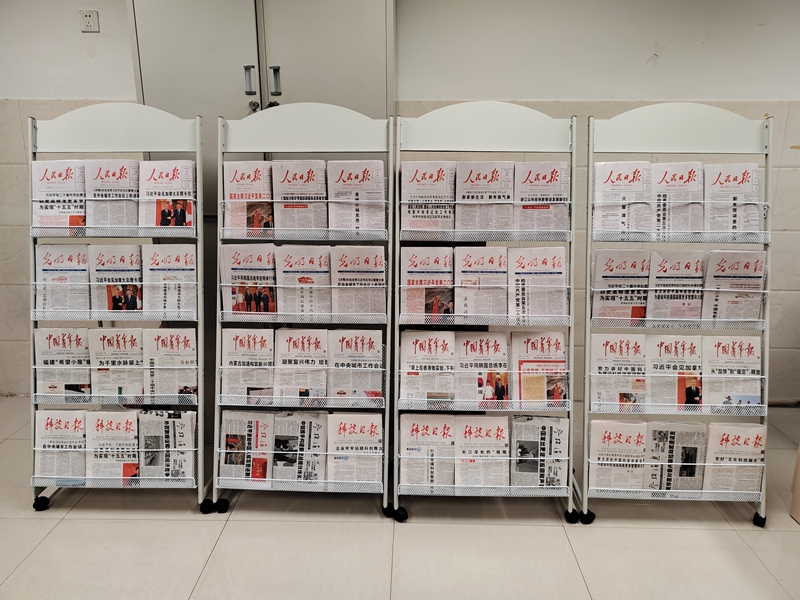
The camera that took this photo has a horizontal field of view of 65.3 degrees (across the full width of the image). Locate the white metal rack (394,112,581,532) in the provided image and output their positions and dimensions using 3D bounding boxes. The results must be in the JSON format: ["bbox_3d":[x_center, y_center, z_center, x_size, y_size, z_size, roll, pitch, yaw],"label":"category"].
[{"bbox_3d":[0.299,0.052,2.216,0.637,1.460,0.390,0,14,1],"label":"white metal rack"}]

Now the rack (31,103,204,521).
[{"bbox_3d":[-1.038,0.035,2.273,0.637,1.460,0.390,1,14,2],"label":"rack"}]

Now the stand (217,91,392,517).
[{"bbox_3d":[-0.353,0.042,2.250,0.637,1.460,0.390,1,14,3],"label":"stand"}]

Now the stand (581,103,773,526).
[{"bbox_3d":[0.972,0.059,2.191,0.637,1.460,0.390,1,14,2],"label":"stand"}]

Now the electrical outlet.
[{"bbox_3d":[-1.425,-1.279,2.867,0.086,0.086,0.012,1,14,2],"label":"electrical outlet"}]

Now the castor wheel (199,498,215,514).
[{"bbox_3d":[-0.713,0.753,2.301,0.050,0.055,0.048,0,14,1],"label":"castor wheel"}]

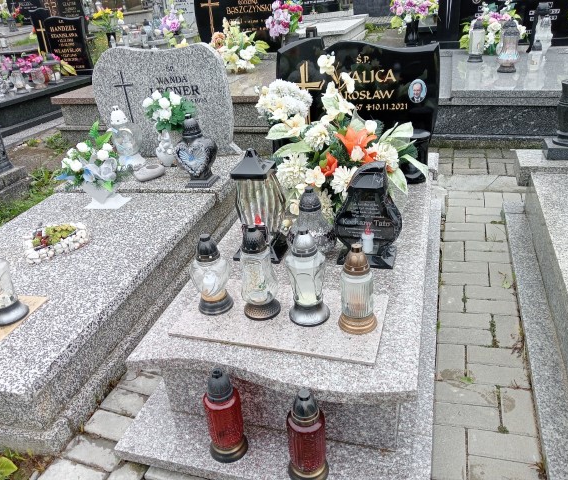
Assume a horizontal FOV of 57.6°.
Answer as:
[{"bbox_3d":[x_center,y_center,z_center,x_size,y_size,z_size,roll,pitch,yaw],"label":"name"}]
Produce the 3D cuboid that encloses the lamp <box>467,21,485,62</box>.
[{"bbox_3d":[1.562,-1.596,4.158,0.128,0.306,0.128,4,29,16],"label":"lamp"}]

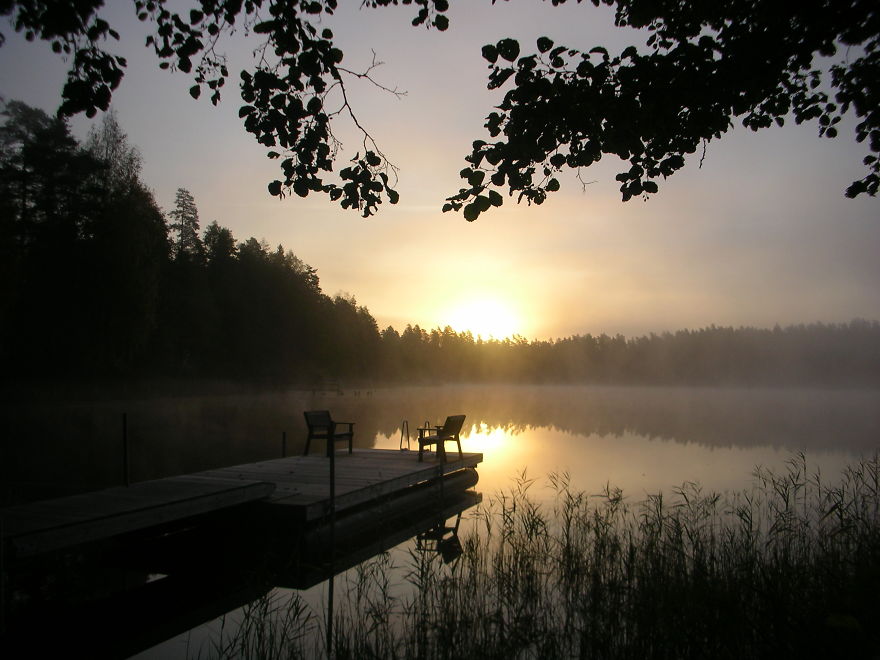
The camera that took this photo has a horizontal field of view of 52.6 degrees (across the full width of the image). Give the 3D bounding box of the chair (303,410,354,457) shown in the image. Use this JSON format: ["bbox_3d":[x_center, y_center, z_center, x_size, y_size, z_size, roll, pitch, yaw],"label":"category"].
[{"bbox_3d":[-2.180,2.029,17.394,0.660,0.847,0.686,-2,-4,39],"label":"chair"}]

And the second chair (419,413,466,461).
[{"bbox_3d":[0.039,2.015,16.582,0.686,0.847,0.660,-1,-4,30],"label":"second chair"}]

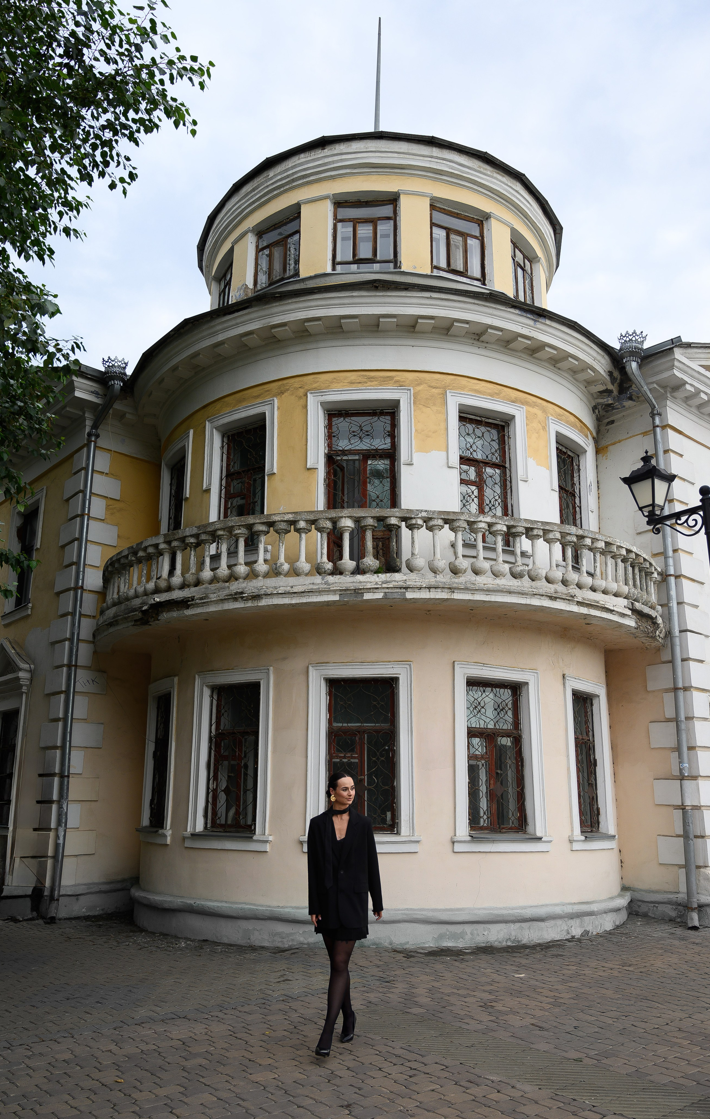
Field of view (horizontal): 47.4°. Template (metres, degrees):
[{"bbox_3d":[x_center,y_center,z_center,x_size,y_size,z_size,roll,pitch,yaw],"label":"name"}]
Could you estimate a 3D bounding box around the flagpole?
[{"bbox_3d":[0.490,-9.621,16.591,0.102,3.876,0.102,0,-16,2],"label":"flagpole"}]

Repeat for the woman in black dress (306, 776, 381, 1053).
[{"bbox_3d":[-0.058,2.378,5.599,0.520,1.770,0.450,0,-16,2],"label":"woman in black dress"}]

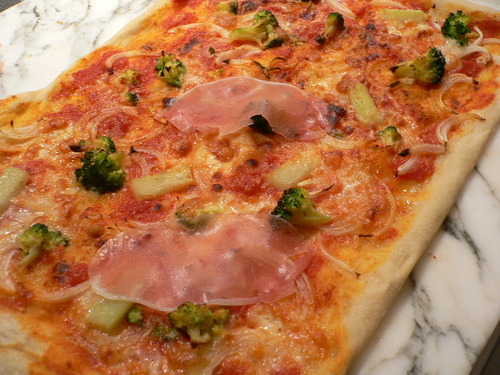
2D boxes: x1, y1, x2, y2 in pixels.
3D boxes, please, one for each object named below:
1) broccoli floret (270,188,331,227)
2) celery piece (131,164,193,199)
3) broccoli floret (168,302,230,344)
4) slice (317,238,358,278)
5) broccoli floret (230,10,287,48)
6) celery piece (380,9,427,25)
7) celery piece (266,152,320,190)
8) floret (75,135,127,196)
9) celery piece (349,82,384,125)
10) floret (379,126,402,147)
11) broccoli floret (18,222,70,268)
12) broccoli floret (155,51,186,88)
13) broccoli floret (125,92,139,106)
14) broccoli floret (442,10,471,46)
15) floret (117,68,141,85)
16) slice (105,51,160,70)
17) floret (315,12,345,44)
[{"bbox_3d":[0.037,0.014,0.368,0.046,0.022,0.027,19,53,15],"label":"broccoli floret"},{"bbox_3d":[-0.067,-0.005,0.386,0.045,0.008,0.015,-21,54,-16],"label":"celery piece"},{"bbox_3d":[-0.031,0.084,0.312,0.039,0.018,0.026,-3,50,-2],"label":"broccoli floret"},{"bbox_3d":[0.060,0.047,0.346,0.007,0.005,0.034,-34,58,-24],"label":"slice"},{"bbox_3d":[0.008,-0.161,0.513,0.058,0.024,0.046,-12,51,-10],"label":"broccoli floret"},{"bbox_3d":[0.159,-0.178,0.526,0.045,0.009,0.016,5,51,4],"label":"celery piece"},{"bbox_3d":[0.034,-0.013,0.399,0.040,0.009,0.017,-26,55,-20],"label":"celery piece"},{"bbox_3d":[-0.115,-0.017,0.391,0.040,0.028,0.045,-8,50,-7],"label":"floret"},{"bbox_3d":[0.103,-0.076,0.452,0.016,0.009,0.045,-8,50,-6],"label":"celery piece"},{"bbox_3d":[0.115,-0.042,0.414,0.019,0.012,0.015,0,51,0],"label":"floret"},{"bbox_3d":[-0.141,0.039,0.345,0.034,0.020,0.030,2,51,2],"label":"broccoli floret"},{"bbox_3d":[-0.073,-0.108,0.465,0.028,0.018,0.035,13,52,10],"label":"broccoli floret"},{"bbox_3d":[-0.104,-0.077,0.445,0.012,0.008,0.012,12,52,9],"label":"broccoli floret"},{"bbox_3d":[0.208,-0.160,0.509,0.028,0.030,0.033,11,51,9],"label":"broccoli floret"},{"bbox_3d":[-0.113,-0.104,0.474,0.021,0.011,0.016,-14,52,-12],"label":"floret"},{"bbox_3d":[-0.116,-0.124,0.495,0.051,0.006,0.018,-12,51,-10],"label":"slice"},{"bbox_3d":[0.080,-0.160,0.509,0.022,0.015,0.043,22,54,17],"label":"floret"}]

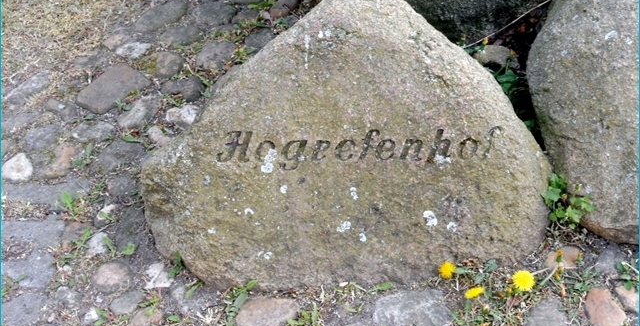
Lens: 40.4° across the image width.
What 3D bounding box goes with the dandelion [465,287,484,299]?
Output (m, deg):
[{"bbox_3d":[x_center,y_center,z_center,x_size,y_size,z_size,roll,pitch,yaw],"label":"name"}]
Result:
[{"bbox_3d":[0.302,0.255,1.700,0.039,0.015,0.039,-16,12,13],"label":"dandelion"}]

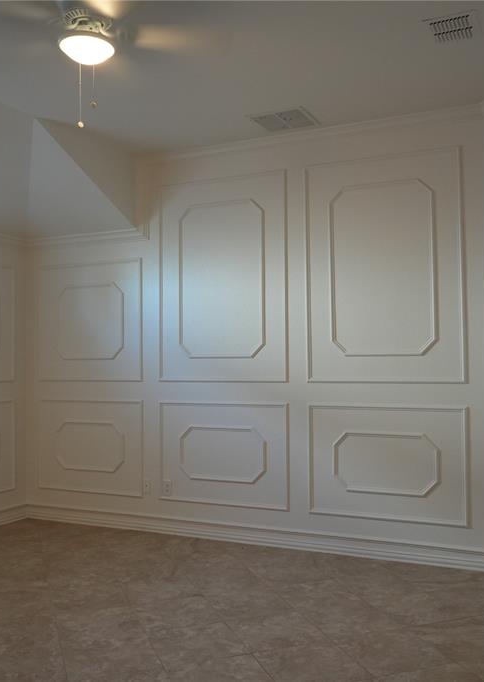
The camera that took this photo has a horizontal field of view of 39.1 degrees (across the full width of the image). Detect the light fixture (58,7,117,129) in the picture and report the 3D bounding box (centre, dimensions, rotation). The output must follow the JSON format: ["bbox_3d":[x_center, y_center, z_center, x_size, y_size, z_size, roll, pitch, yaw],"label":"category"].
[{"bbox_3d":[-0.674,-1.181,2.967,0.262,0.500,0.262,0,-2,0],"label":"light fixture"}]

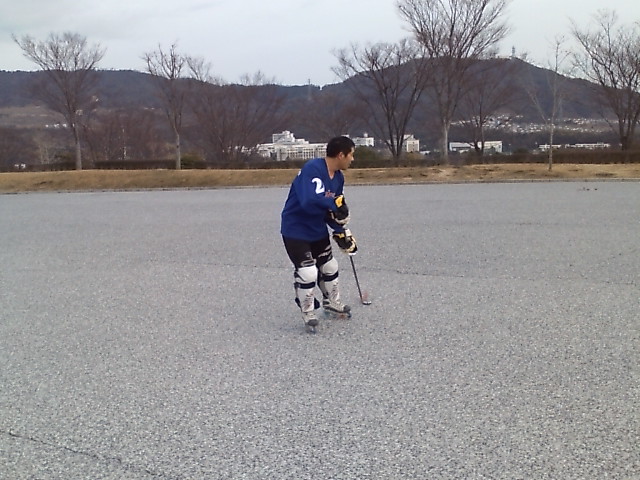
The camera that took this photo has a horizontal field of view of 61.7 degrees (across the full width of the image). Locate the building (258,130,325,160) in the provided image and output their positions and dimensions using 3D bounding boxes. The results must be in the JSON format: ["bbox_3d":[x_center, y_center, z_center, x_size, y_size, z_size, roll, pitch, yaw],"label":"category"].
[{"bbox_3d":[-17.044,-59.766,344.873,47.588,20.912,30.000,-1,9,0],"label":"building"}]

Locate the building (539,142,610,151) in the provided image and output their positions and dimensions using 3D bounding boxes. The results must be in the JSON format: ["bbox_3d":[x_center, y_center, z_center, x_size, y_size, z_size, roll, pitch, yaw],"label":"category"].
[{"bbox_3d":[187.281,-67.695,394.578,53.021,7.984,18.000,0,9,6],"label":"building"}]

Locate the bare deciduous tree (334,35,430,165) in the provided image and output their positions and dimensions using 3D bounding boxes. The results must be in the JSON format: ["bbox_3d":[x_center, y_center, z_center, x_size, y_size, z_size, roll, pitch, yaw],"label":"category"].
[{"bbox_3d":[5.218,-11.512,44.762,8.013,10.151,8.013,-1,9,0],"label":"bare deciduous tree"}]

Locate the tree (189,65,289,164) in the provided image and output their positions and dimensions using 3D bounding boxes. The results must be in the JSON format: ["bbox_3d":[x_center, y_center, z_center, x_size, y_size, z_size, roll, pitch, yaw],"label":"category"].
[{"bbox_3d":[-7.420,-11.361,48.815,9.099,8.886,9.099,-1,9,0],"label":"tree"}]

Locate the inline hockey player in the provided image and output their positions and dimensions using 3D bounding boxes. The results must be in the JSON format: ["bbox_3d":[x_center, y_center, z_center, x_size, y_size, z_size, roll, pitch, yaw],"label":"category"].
[{"bbox_3d":[-0.004,-0.038,4.833,0.600,1.757,0.600,8,12,43],"label":"inline hockey player"}]

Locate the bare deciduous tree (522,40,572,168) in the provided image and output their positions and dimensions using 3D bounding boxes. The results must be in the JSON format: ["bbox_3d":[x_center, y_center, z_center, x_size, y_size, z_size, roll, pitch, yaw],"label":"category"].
[{"bbox_3d":[15.713,-9.274,37.034,3.454,8.881,3.454,-1,9,0],"label":"bare deciduous tree"}]

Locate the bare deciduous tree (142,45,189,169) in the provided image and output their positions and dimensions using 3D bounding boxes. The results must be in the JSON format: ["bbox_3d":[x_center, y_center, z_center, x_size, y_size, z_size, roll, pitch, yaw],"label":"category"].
[{"bbox_3d":[-11.150,-9.688,38.949,3.484,8.909,3.484,-1,9,0],"label":"bare deciduous tree"}]

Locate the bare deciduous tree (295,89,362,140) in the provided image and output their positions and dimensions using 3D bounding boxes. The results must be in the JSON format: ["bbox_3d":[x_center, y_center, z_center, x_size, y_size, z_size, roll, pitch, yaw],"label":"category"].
[{"bbox_3d":[0.931,-12.616,58.754,7.450,7.724,7.450,-1,9,0],"label":"bare deciduous tree"}]

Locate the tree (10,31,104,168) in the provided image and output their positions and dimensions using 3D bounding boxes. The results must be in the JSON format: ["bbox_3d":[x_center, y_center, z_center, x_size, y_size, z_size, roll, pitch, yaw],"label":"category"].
[{"bbox_3d":[-18.493,-9.718,37.919,6.498,9.450,6.498,-1,9,0],"label":"tree"}]

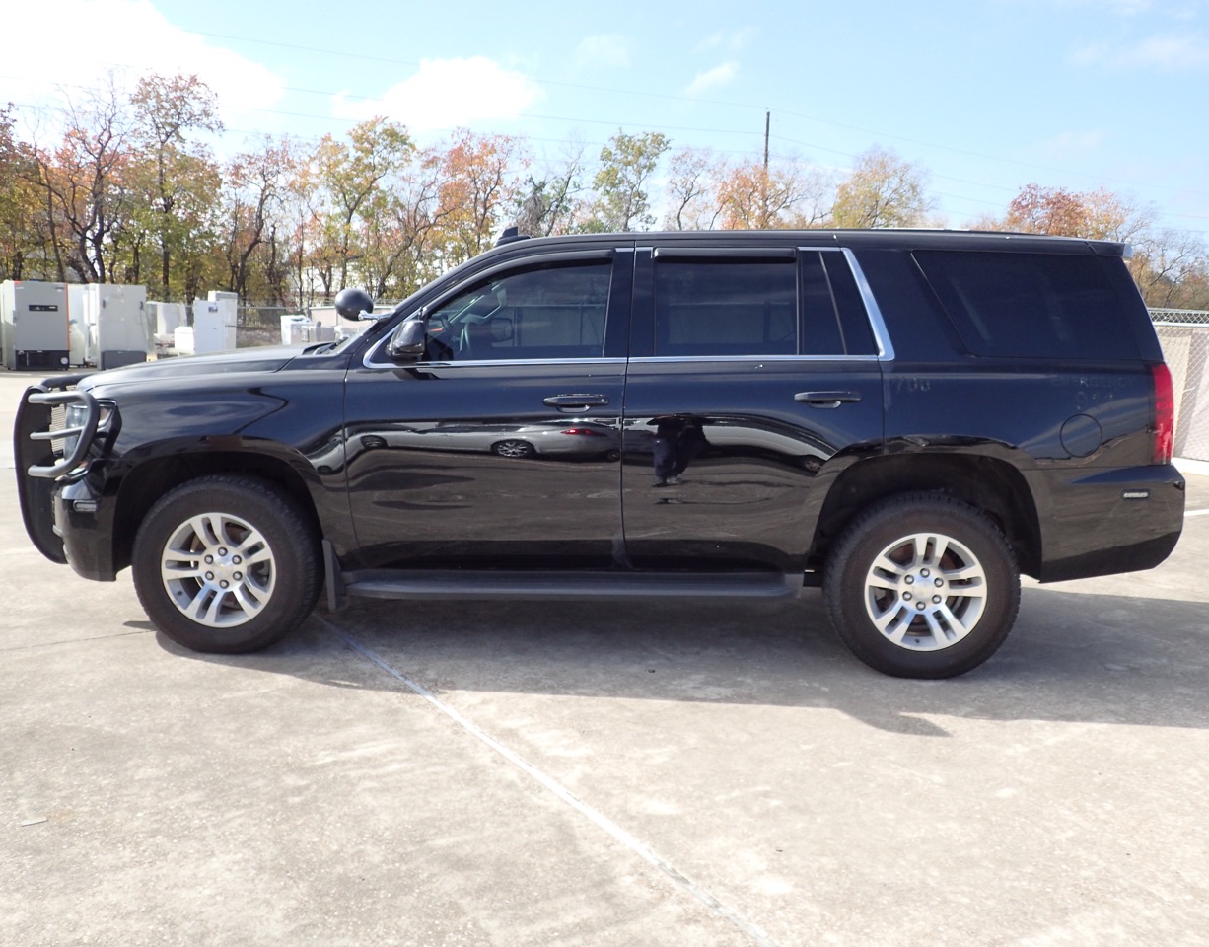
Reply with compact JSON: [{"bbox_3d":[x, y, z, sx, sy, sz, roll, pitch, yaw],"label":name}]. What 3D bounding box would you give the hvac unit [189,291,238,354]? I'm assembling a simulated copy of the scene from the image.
[{"bbox_3d":[-9.292,-3.386,26.133,0.980,1.920,0.820,1,8,-3],"label":"hvac unit"}]

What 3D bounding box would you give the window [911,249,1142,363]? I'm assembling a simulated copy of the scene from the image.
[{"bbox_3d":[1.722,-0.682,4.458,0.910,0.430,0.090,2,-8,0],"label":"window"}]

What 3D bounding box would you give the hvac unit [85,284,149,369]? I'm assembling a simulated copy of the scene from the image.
[{"bbox_3d":[-11.554,-3.442,25.908,1.040,1.970,0.880,-4,9,-37],"label":"hvac unit"}]

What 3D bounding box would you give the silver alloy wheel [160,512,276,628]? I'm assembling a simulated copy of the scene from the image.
[{"bbox_3d":[-1.621,0.398,4.699,0.495,0.495,0.200,2,8,3],"label":"silver alloy wheel"}]

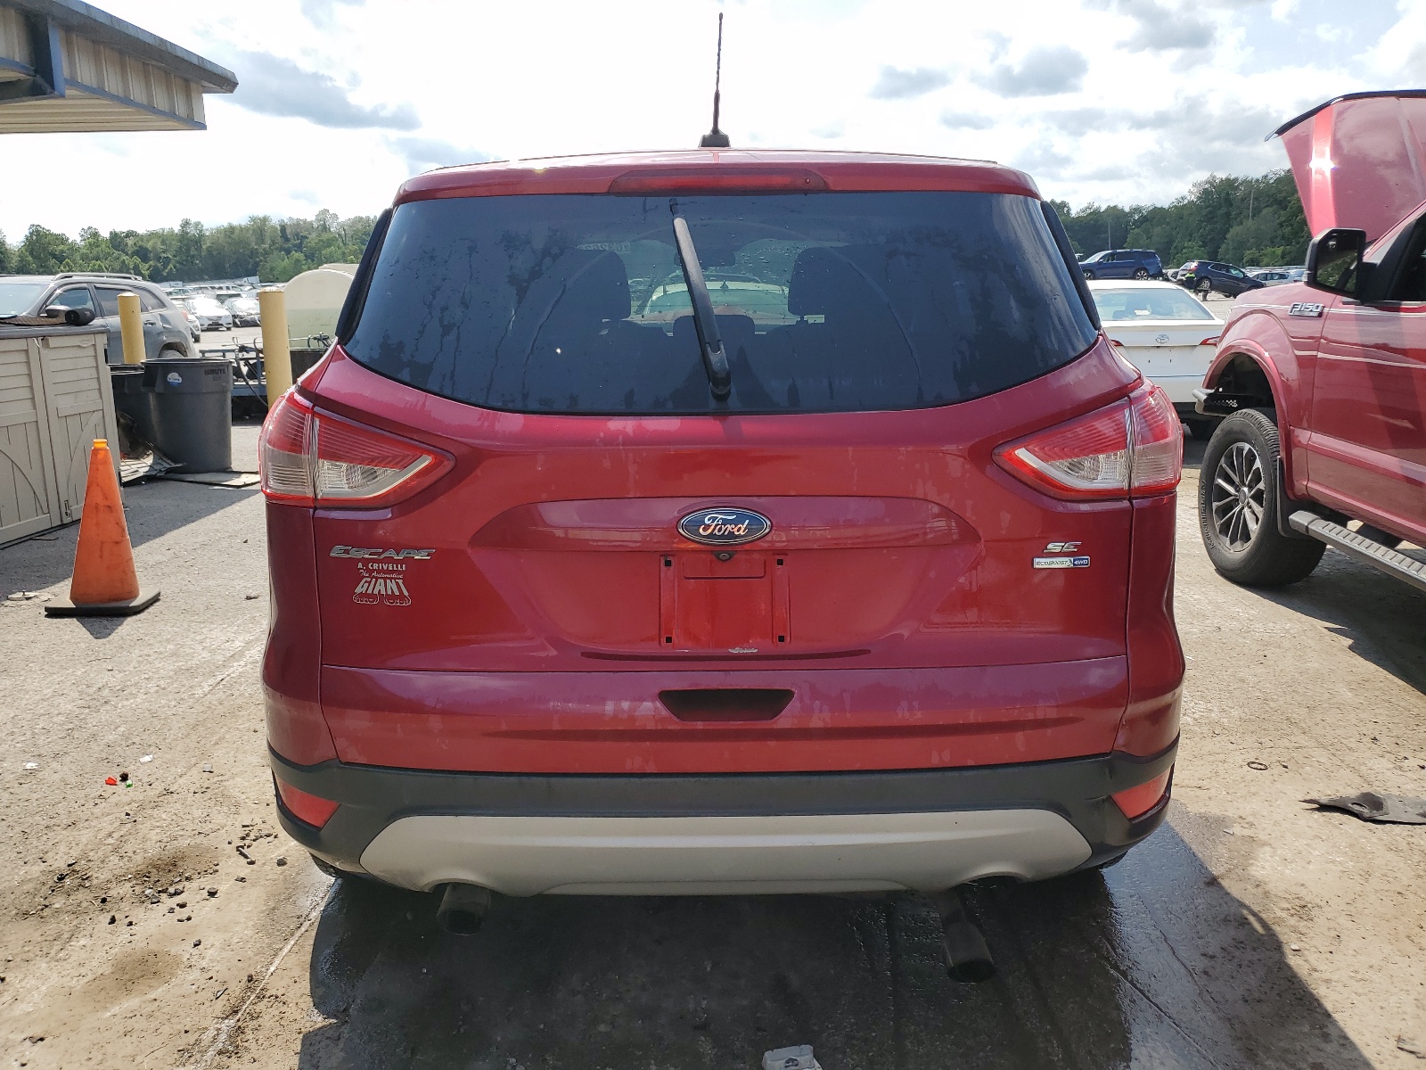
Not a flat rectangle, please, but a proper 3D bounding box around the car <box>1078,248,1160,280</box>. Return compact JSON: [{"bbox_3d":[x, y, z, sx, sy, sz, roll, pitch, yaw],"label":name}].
[{"bbox_3d":[22.937,-15.355,61.000,5.000,1.780,1.970,5,13,20],"label":"car"}]

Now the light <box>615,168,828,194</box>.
[{"bbox_3d":[0.010,-0.604,1.822,0.370,0.050,0.060,0,13,-2],"label":"light"}]

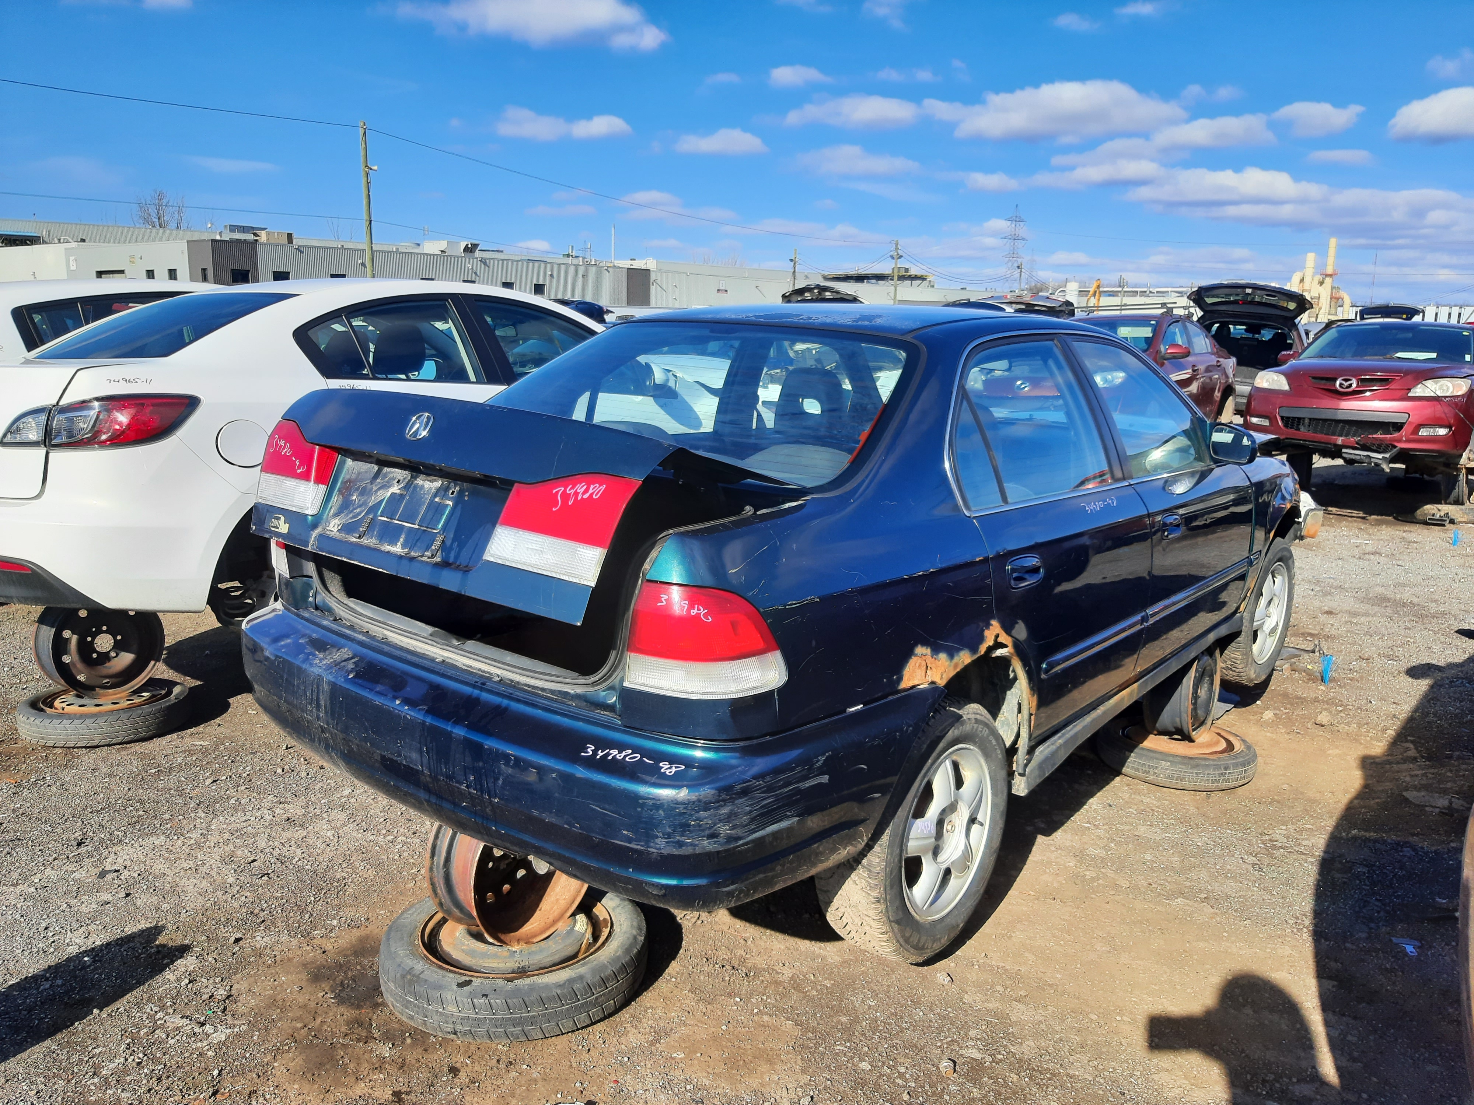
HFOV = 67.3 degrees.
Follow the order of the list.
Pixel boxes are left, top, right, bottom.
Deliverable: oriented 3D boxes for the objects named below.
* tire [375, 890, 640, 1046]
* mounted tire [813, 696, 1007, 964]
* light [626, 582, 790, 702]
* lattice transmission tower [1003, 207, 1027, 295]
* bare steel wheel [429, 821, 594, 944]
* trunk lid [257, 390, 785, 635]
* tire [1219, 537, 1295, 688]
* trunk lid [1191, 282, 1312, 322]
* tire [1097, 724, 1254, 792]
[{"bbox_3d":[-0.503,0.908,2.529,0.594,0.128,0.594,1,11,0],"label":"tire"},{"bbox_3d":[0.431,0.649,2.649,0.195,0.612,0.612,11,16,39],"label":"mounted tire"},{"bbox_3d":[-0.063,0.157,1.973,0.230,0.220,0.212,11,16,39],"label":"light"},{"bbox_3d":[97.407,-103.022,393.776,9.300,40.000,6.500,4,13,13],"label":"lattice transmission tower"},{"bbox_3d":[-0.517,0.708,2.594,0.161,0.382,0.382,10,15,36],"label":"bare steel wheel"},{"bbox_3d":[-0.507,-0.111,2.492,1.250,0.379,0.578,11,1,39],"label":"trunk lid"},{"bbox_3d":[2.129,0.243,4.607,0.195,0.612,0.612,12,16,41],"label":"tire"},{"bbox_3d":[6.084,-2.957,13.100,1.380,0.360,0.880,12,1,30],"label":"trunk lid"},{"bbox_3d":[1.485,0.671,3.761,0.518,0.117,0.518,12,16,39],"label":"tire"}]

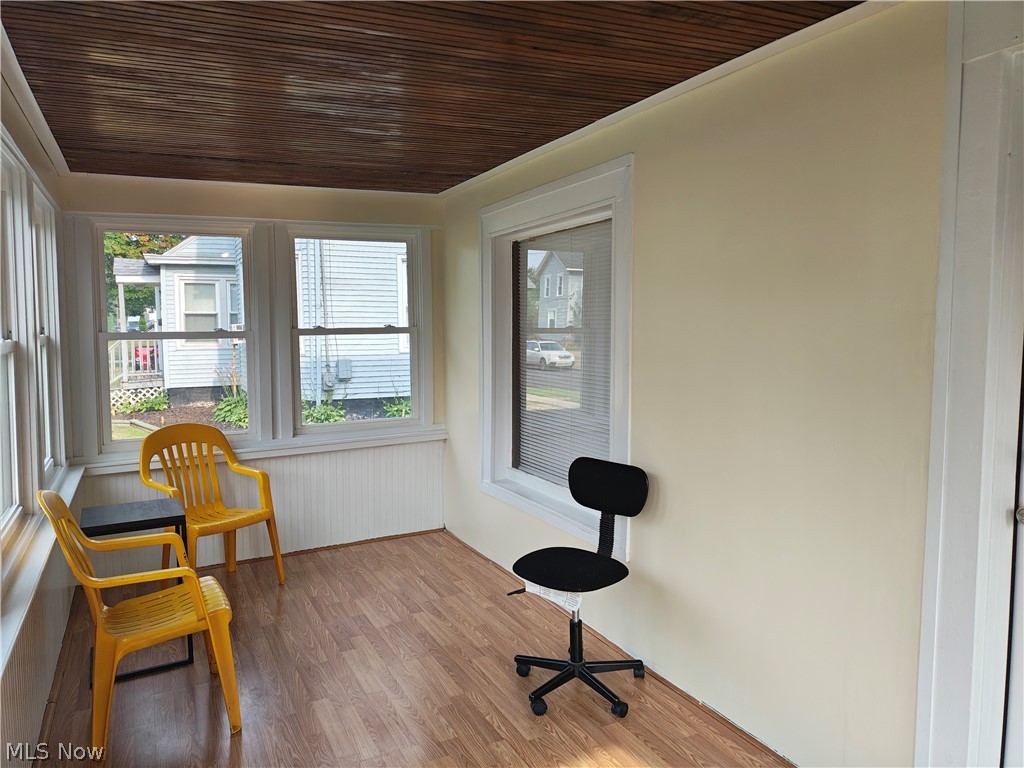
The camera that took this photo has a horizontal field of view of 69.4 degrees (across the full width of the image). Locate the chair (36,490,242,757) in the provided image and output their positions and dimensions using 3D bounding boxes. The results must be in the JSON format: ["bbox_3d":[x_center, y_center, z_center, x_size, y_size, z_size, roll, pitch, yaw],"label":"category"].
[{"bbox_3d":[-1.366,0.801,2.731,0.573,0.903,0.570,-3,6,-29],"label":"chair"}]

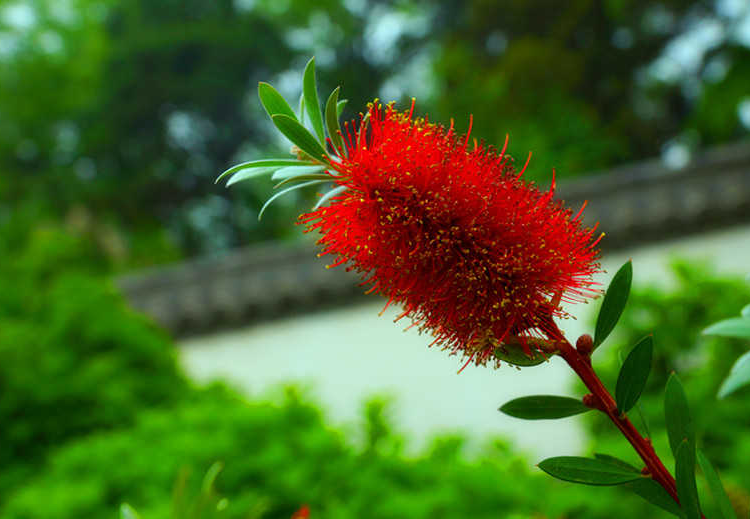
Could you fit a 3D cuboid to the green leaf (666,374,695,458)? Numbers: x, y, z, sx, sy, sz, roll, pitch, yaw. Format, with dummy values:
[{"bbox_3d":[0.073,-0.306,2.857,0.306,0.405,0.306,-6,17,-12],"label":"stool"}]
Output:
[{"bbox_3d":[0.116,0.067,0.368,0.010,0.048,0.005,-7,-5,1],"label":"green leaf"}]

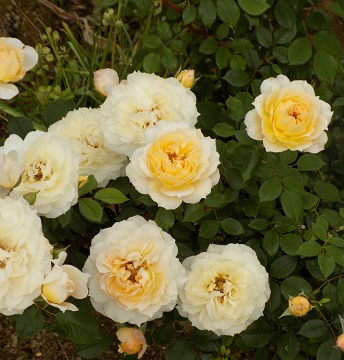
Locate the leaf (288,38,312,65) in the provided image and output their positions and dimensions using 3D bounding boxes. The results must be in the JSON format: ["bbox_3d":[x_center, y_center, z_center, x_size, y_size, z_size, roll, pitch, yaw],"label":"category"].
[{"bbox_3d":[0.146,-0.146,1.350,0.024,0.008,0.042,36,71,15],"label":"leaf"}]

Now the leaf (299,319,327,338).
[{"bbox_3d":[0.141,0.151,1.200,0.031,0.006,0.018,-17,69,-7],"label":"leaf"}]

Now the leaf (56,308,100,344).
[{"bbox_3d":[-0.093,0.145,1.190,0.053,0.006,0.029,26,70,10],"label":"leaf"}]

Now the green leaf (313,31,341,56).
[{"bbox_3d":[0.176,-0.152,1.360,0.033,0.008,0.028,27,66,6],"label":"green leaf"}]

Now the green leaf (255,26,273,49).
[{"bbox_3d":[0.098,-0.153,1.280,0.017,0.005,0.028,-26,69,-11],"label":"green leaf"}]

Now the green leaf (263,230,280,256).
[{"bbox_3d":[0.099,0.063,1.180,0.016,0.005,0.028,-1,67,-1],"label":"green leaf"}]

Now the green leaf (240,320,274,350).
[{"bbox_3d":[0.090,0.163,1.260,0.037,0.007,0.030,-2,70,-1],"label":"green leaf"}]

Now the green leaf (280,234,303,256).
[{"bbox_3d":[0.118,0.065,1.180,0.026,0.005,0.022,41,73,16],"label":"green leaf"}]

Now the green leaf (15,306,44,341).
[{"bbox_3d":[-0.150,0.150,1.240,0.028,0.008,0.041,23,65,18],"label":"green leaf"}]

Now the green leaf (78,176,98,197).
[{"bbox_3d":[-0.084,0.008,1.200,0.018,0.006,0.029,35,72,13],"label":"green leaf"}]

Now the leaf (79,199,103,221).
[{"bbox_3d":[-0.076,0.029,1.120,0.020,0.005,0.032,-38,72,-15],"label":"leaf"}]

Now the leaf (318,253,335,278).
[{"bbox_3d":[0.152,0.085,1.180,0.016,0.008,0.025,-1,76,0],"label":"leaf"}]

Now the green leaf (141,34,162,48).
[{"bbox_3d":[-0.025,-0.169,1.440,0.032,0.006,0.020,27,55,21],"label":"green leaf"}]

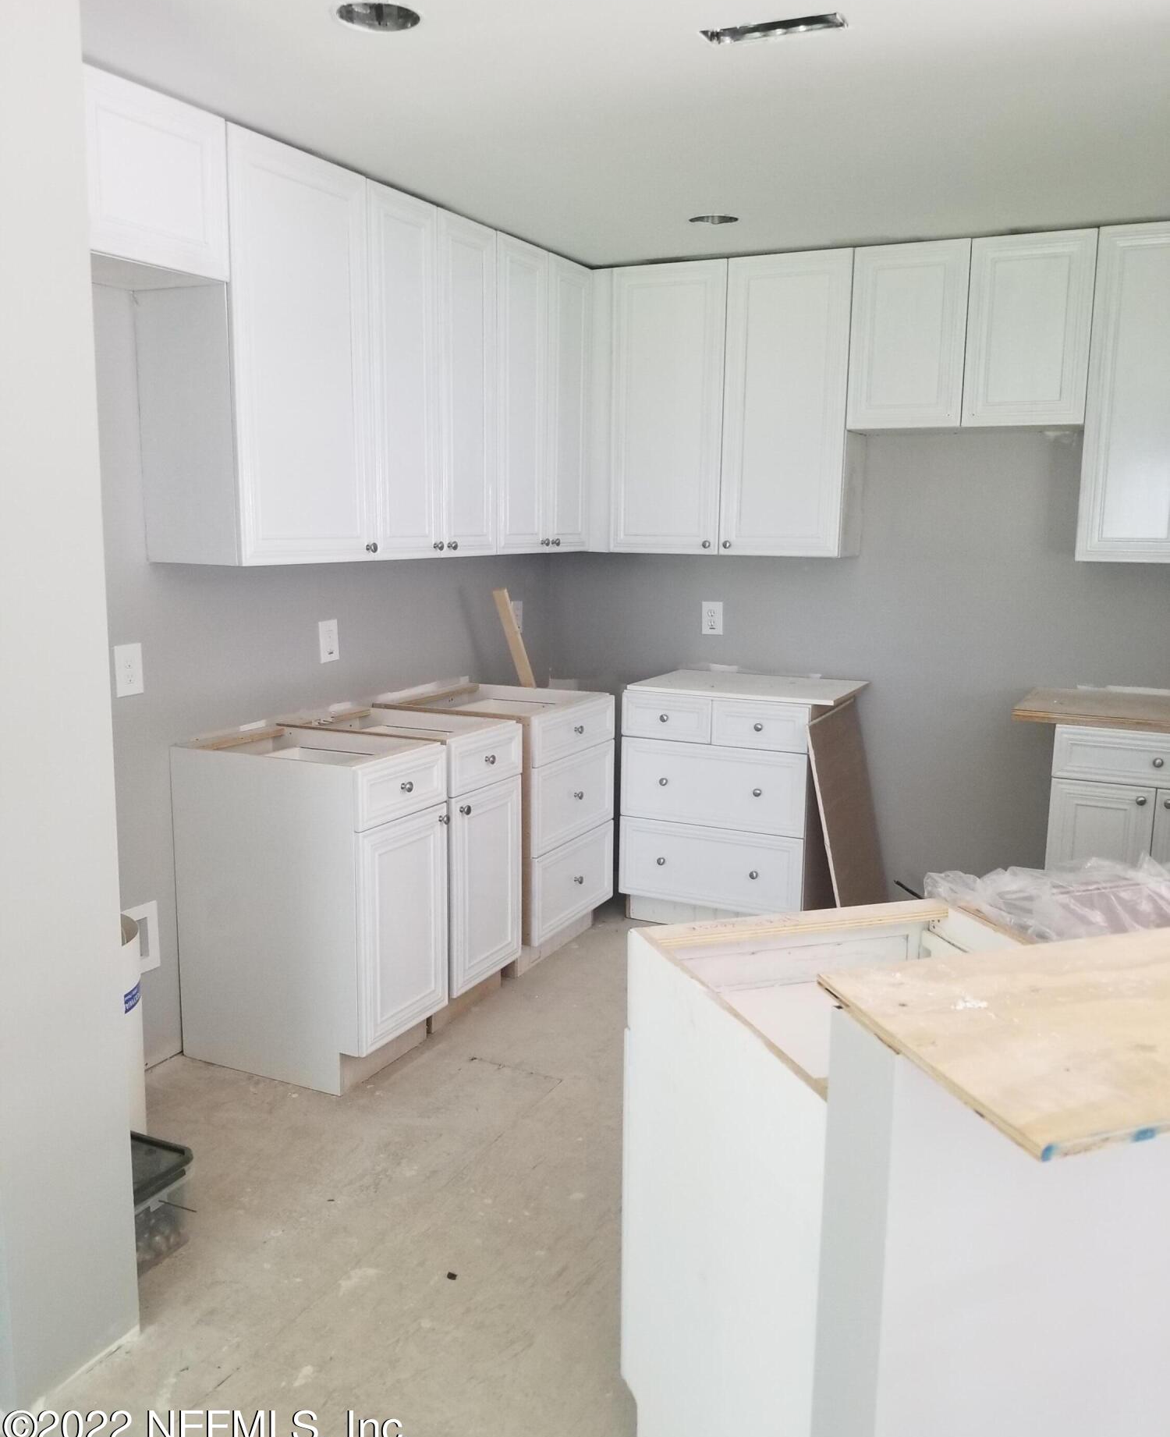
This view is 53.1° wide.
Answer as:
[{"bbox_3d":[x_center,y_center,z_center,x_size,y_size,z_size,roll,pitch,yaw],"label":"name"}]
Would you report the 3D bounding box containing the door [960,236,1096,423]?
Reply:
[{"bbox_3d":[1.427,-1.248,3.770,0.378,0.597,0.022,6,11,26],"label":"door"}]

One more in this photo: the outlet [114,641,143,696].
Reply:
[{"bbox_3d":[-1.184,-0.126,3.056,0.010,0.134,0.089,6,11,27],"label":"outlet"}]

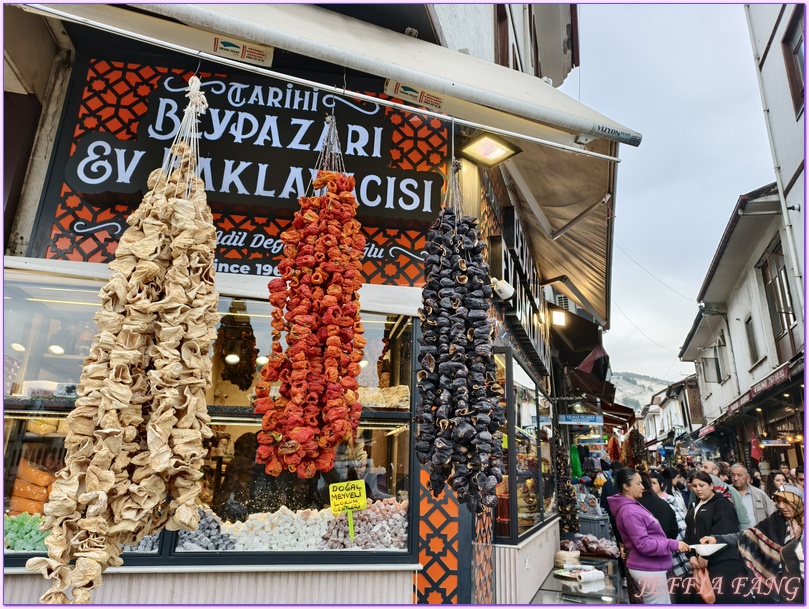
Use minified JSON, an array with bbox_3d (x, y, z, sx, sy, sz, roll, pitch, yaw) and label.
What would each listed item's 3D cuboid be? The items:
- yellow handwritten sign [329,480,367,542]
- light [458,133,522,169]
[{"bbox_3d":[-0.235,0.902,2.336,0.153,0.247,0.008,-5,-15,-11],"label":"yellow handwritten sign"},{"bbox_3d":[0.453,-0.844,2.882,0.275,0.055,0.227,13,-20,-36],"label":"light"}]

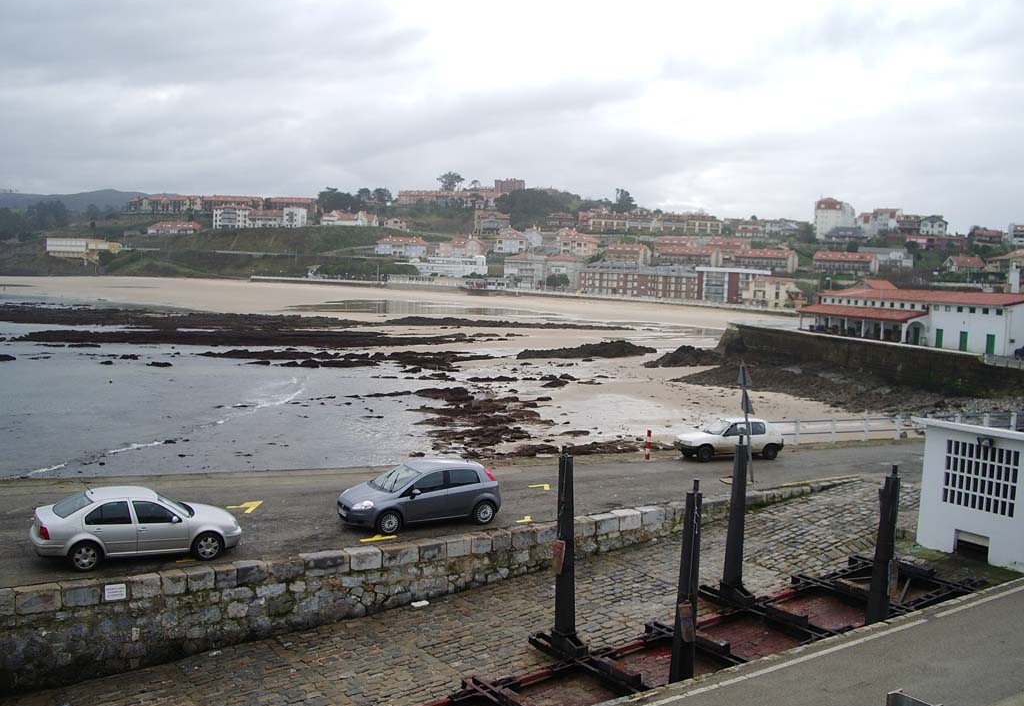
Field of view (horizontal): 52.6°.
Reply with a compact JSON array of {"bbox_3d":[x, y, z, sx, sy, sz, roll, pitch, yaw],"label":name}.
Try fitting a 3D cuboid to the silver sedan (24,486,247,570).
[{"bbox_3d":[-8.100,3.720,22.530,4.370,1.445,1.735,-1,6,-27],"label":"silver sedan"}]

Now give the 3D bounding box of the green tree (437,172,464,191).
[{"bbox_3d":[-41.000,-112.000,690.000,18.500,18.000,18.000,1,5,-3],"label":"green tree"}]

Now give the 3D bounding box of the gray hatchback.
[{"bbox_3d":[-2.260,3.520,25.850,4.030,1.490,1.690,-1,6,-28],"label":"gray hatchback"}]

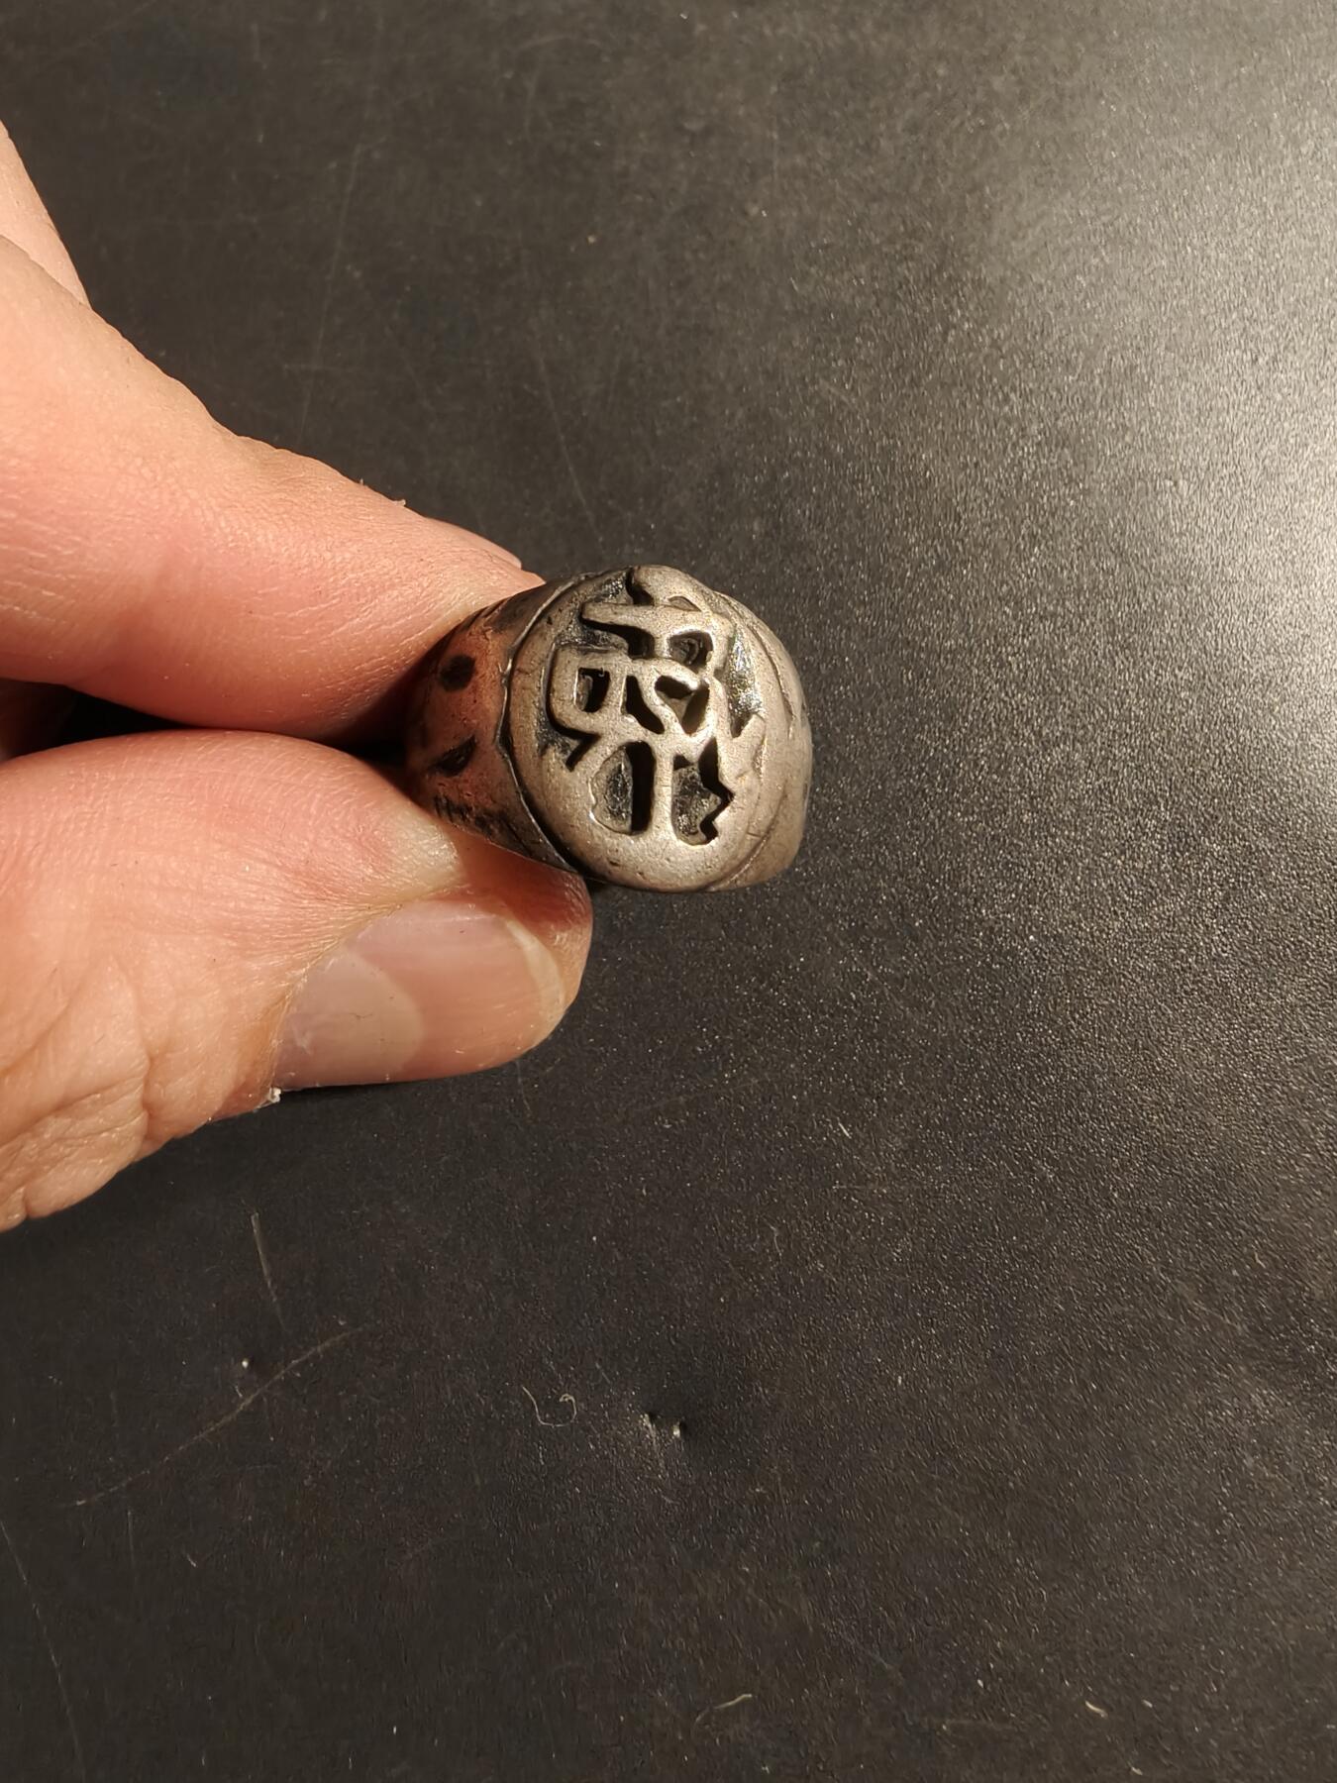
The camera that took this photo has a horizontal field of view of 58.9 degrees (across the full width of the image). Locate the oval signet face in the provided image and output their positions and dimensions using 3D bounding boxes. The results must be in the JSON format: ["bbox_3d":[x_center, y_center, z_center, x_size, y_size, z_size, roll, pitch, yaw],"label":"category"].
[{"bbox_3d":[-0.001,-0.009,0.064,0.016,0.003,0.017,1,94,-14],"label":"oval signet face"}]

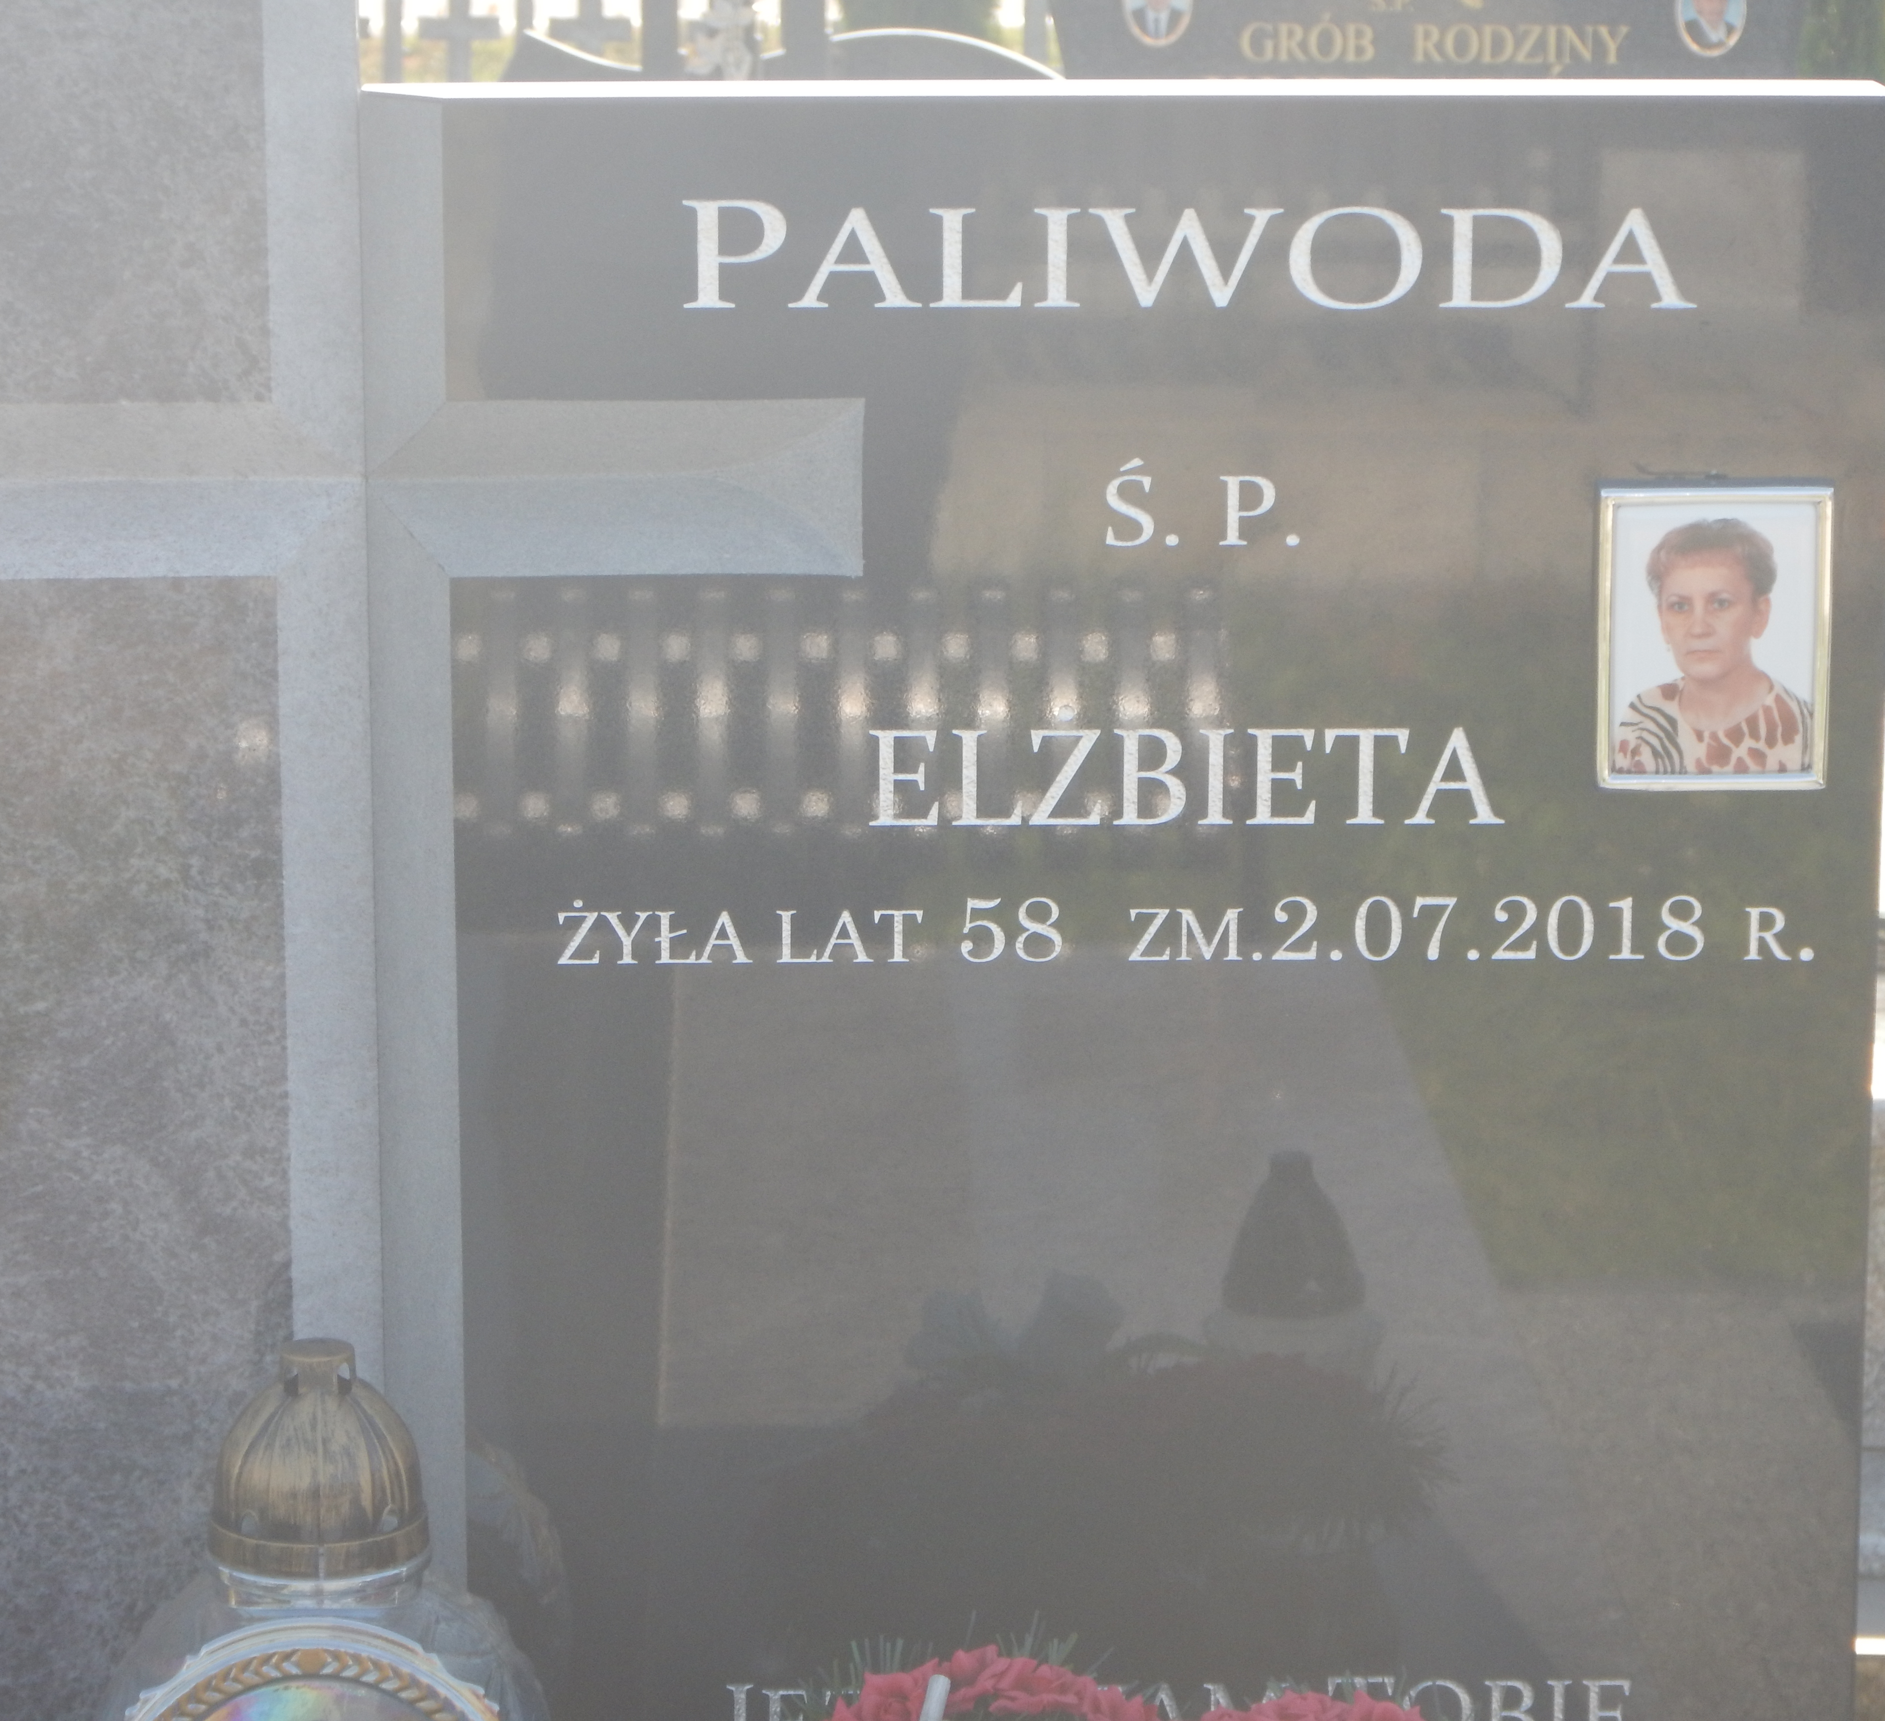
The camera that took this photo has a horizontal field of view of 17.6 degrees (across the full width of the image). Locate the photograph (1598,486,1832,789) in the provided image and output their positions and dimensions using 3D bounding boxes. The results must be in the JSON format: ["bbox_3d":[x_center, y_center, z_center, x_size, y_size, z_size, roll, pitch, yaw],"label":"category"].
[{"bbox_3d":[0.329,-0.095,2.600,0.098,0.130,0.011,0,12,-1],"label":"photograph"}]

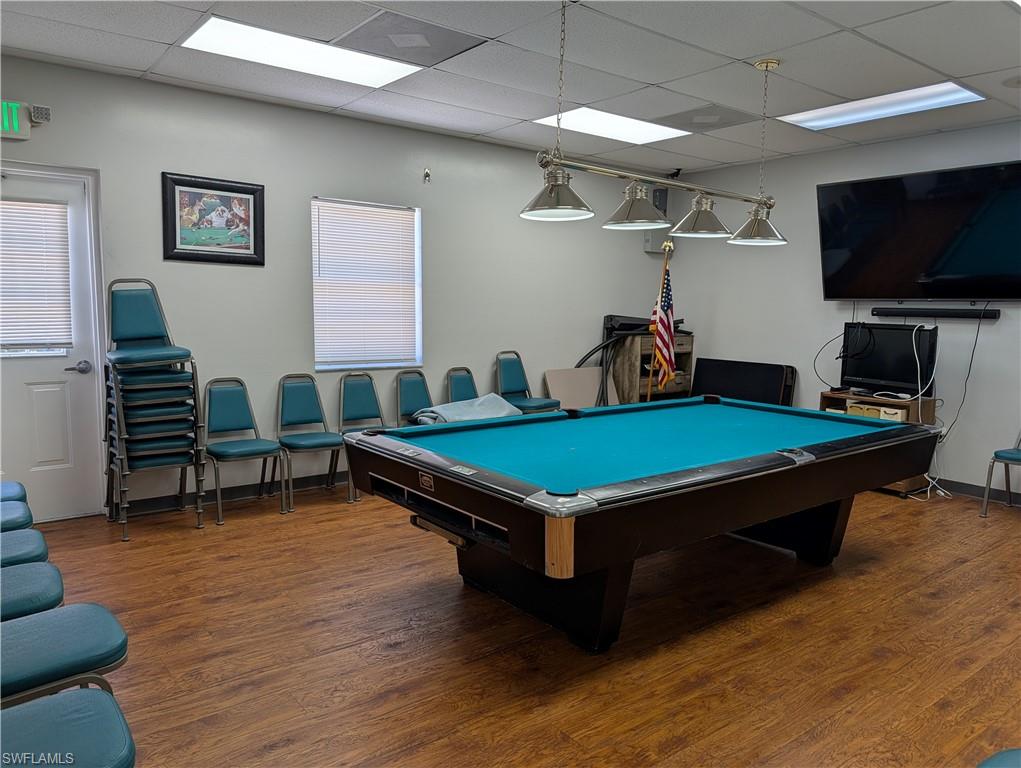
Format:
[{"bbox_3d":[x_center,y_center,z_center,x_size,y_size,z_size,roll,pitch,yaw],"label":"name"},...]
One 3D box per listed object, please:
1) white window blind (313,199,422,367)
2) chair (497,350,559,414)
[{"bbox_3d":[-1.104,-0.751,5.541,0.920,1.260,0.060,-4,9,-37],"label":"white window blind"},{"bbox_3d":[0.102,0.200,6.198,0.460,0.940,0.530,-4,9,-37],"label":"chair"}]

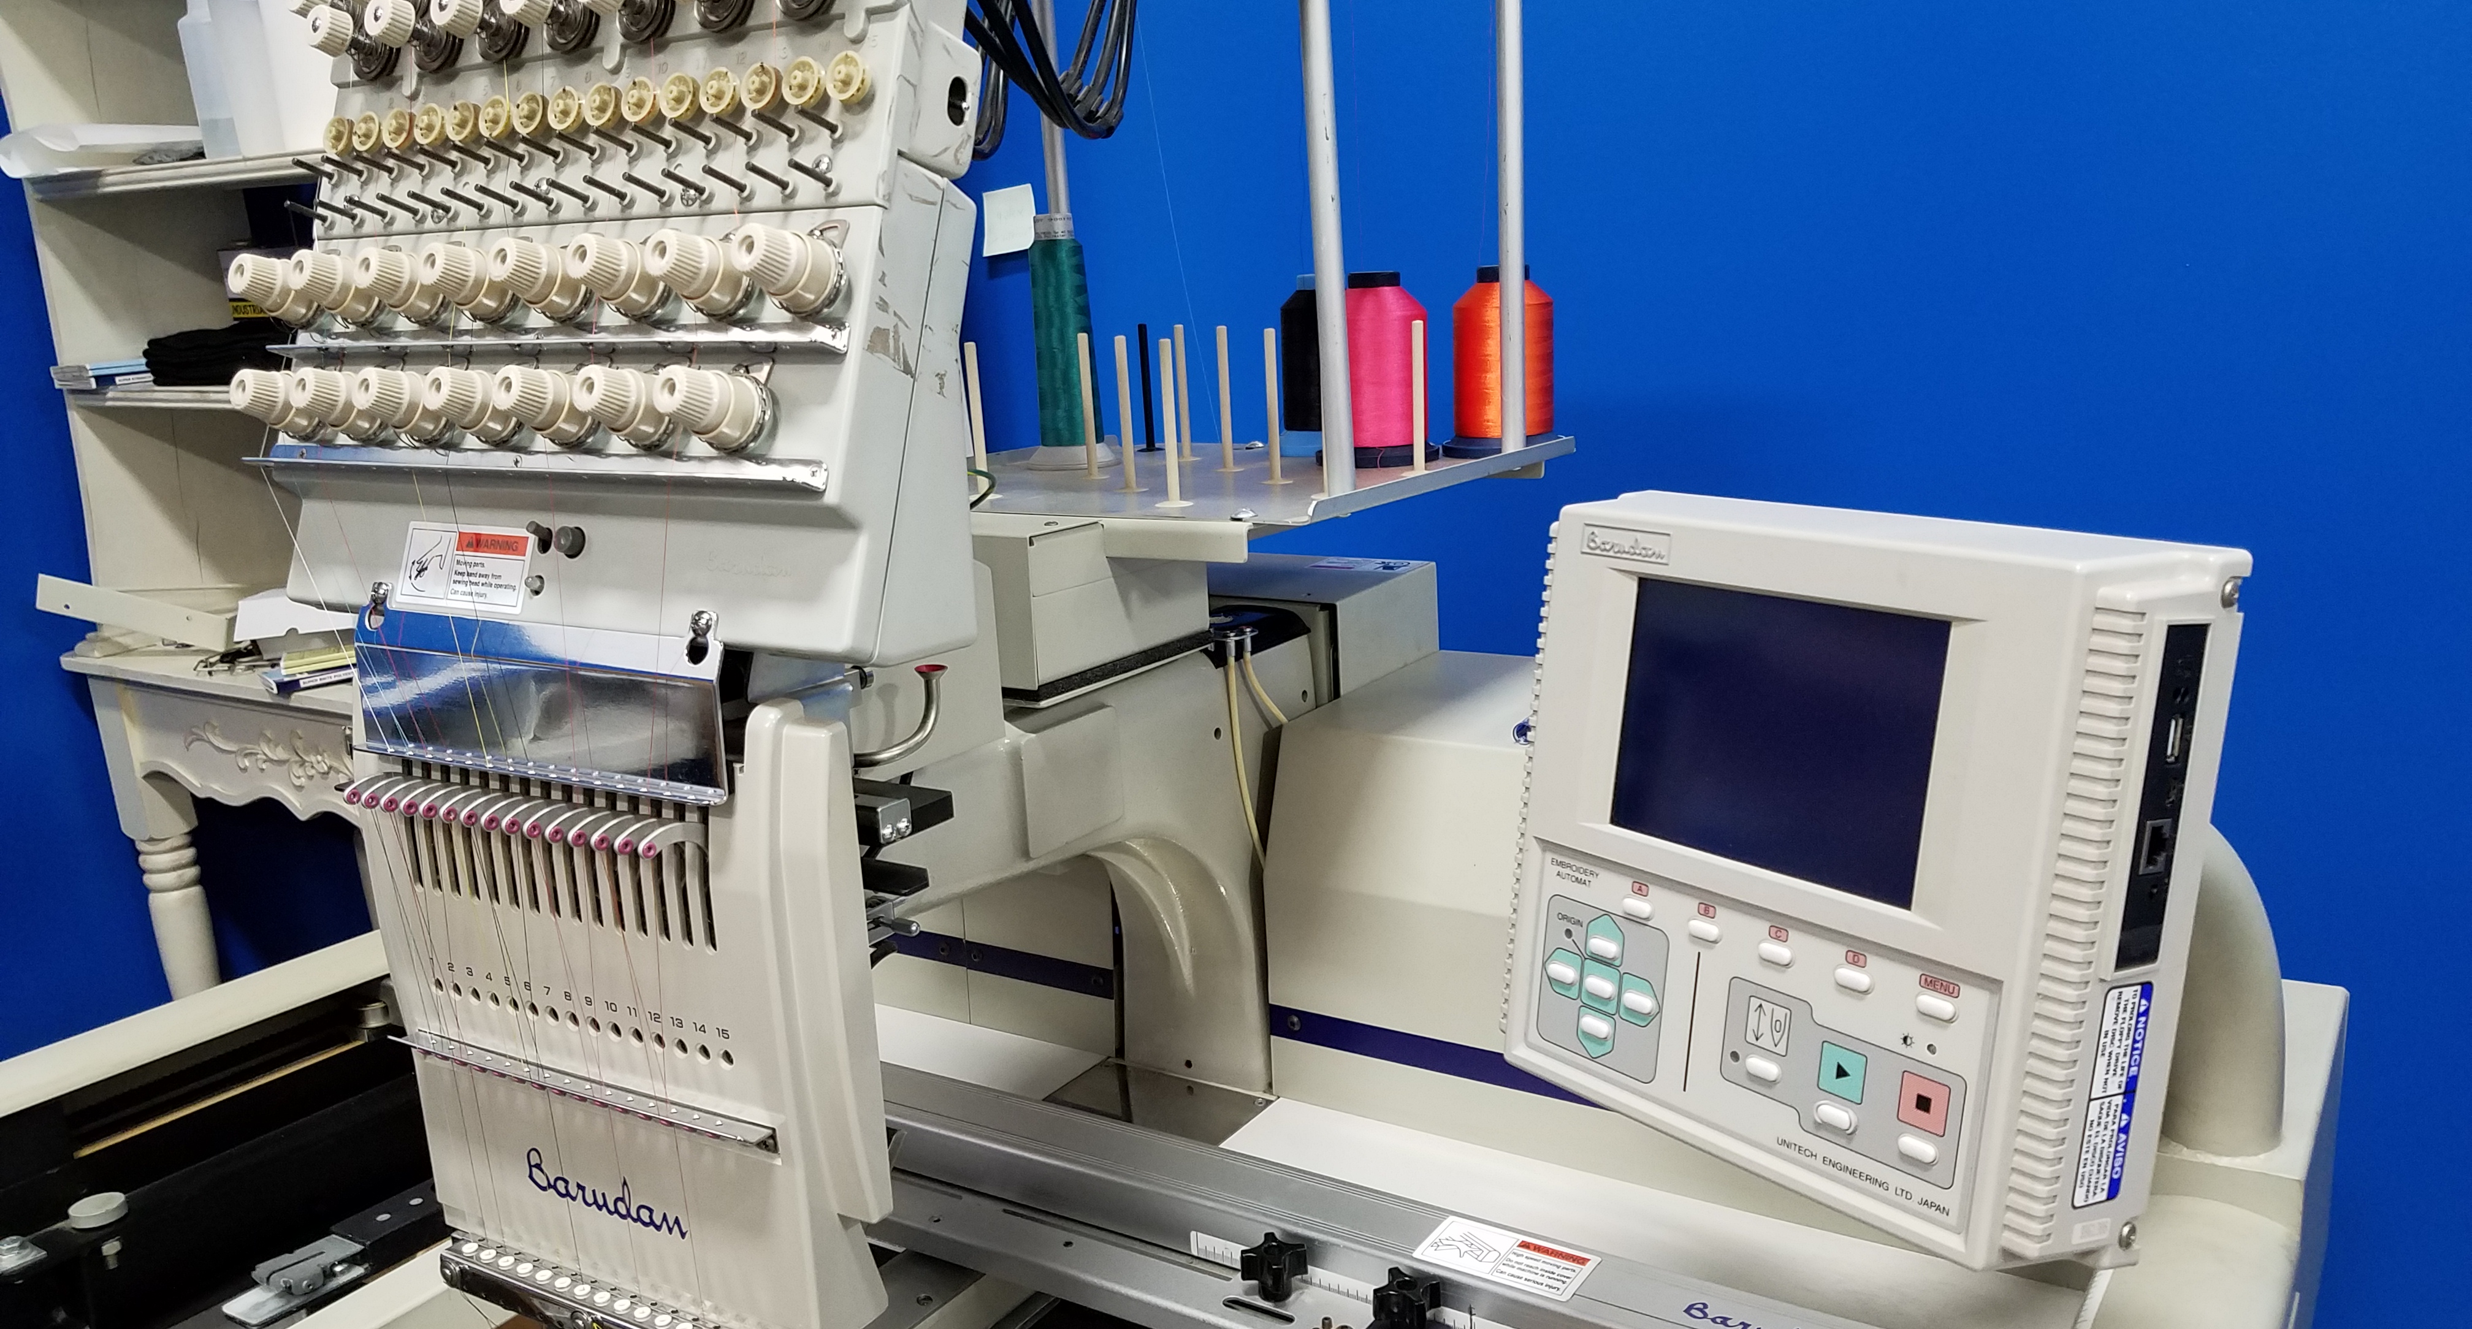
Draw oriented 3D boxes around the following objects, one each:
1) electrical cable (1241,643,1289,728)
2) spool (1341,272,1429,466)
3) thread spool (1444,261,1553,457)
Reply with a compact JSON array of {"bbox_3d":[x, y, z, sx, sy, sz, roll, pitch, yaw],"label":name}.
[{"bbox_3d":[0.015,0.011,1.000,0.012,0.046,0.042,5,15,33],"label":"electrical cable"},{"bbox_3d":[0.087,-0.186,1.165,0.074,0.116,0.074,-3,13,1],"label":"spool"},{"bbox_3d":[0.173,-0.197,1.196,0.074,0.116,0.074,-3,13,1],"label":"thread spool"}]

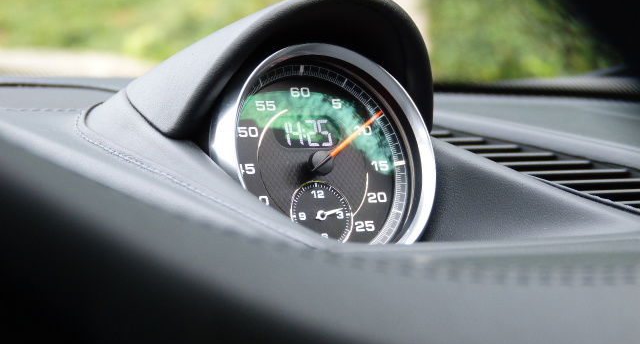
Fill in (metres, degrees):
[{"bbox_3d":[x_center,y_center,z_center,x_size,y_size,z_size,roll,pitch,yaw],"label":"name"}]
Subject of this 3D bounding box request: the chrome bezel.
[{"bbox_3d":[0.001,-0.003,0.737,0.080,0.080,0.016,-1,-17,-33],"label":"chrome bezel"}]

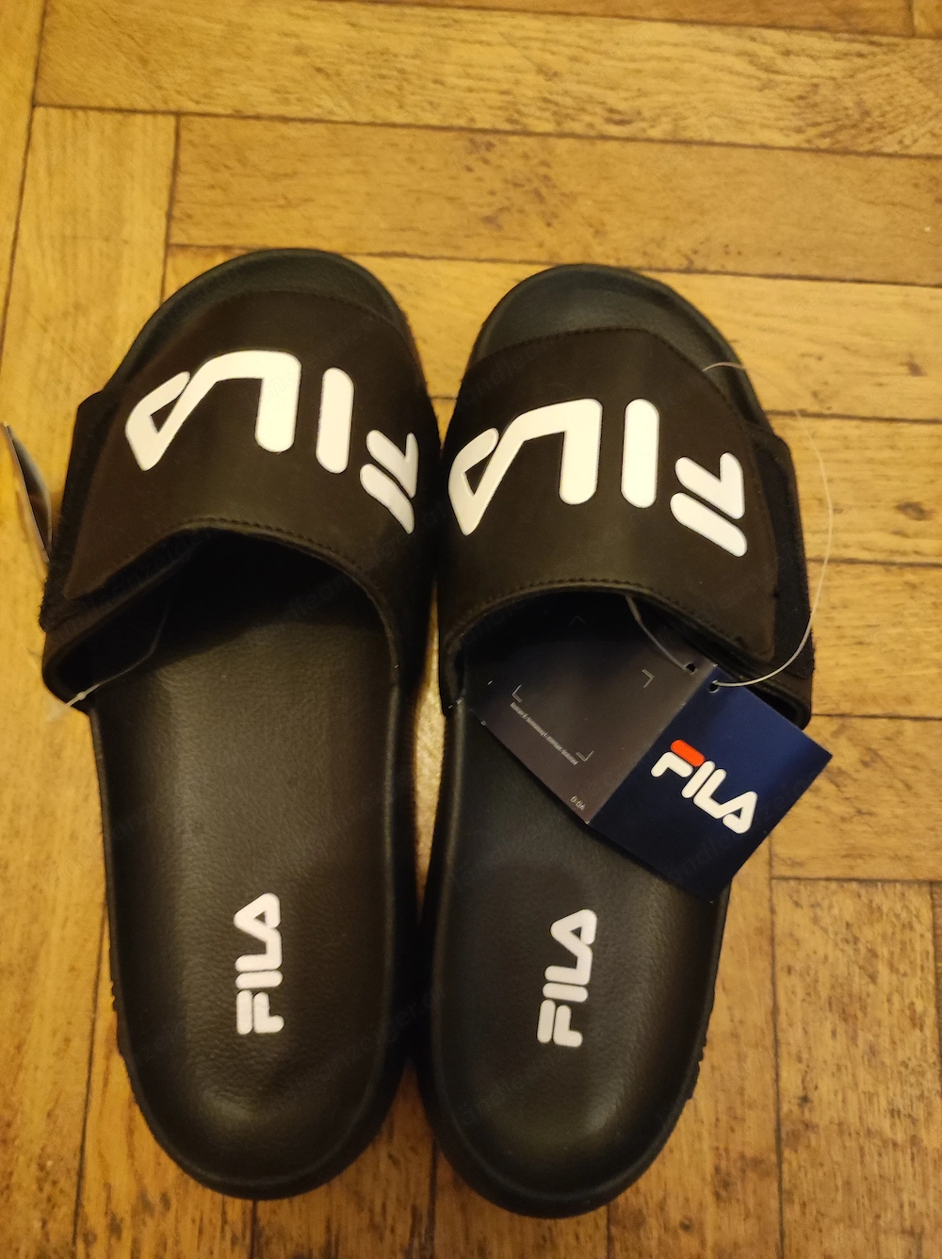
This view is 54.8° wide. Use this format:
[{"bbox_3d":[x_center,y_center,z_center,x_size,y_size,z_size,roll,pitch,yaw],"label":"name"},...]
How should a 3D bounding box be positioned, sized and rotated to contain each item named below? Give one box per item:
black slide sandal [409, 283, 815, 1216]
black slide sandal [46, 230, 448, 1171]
[{"bbox_3d":[0.044,0.023,0.255,0.111,0.085,0.285,5,80,-2],"label":"black slide sandal"},{"bbox_3d":[-0.062,0.017,0.247,0.108,0.082,0.279,-1,80,-2],"label":"black slide sandal"}]

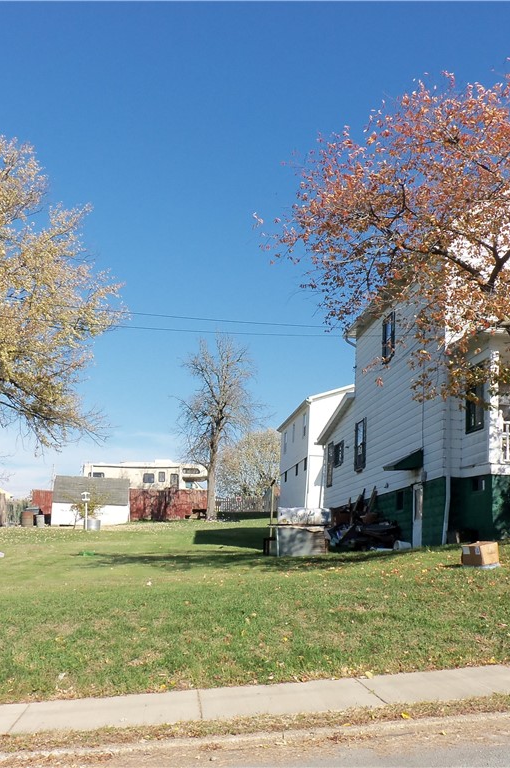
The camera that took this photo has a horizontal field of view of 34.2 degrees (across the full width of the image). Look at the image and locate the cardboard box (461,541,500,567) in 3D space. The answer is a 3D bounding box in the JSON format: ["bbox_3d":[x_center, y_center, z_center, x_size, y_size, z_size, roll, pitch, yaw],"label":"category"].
[{"bbox_3d":[3.535,2.661,12.984,0.370,0.300,0.450,-2,-7,42],"label":"cardboard box"}]

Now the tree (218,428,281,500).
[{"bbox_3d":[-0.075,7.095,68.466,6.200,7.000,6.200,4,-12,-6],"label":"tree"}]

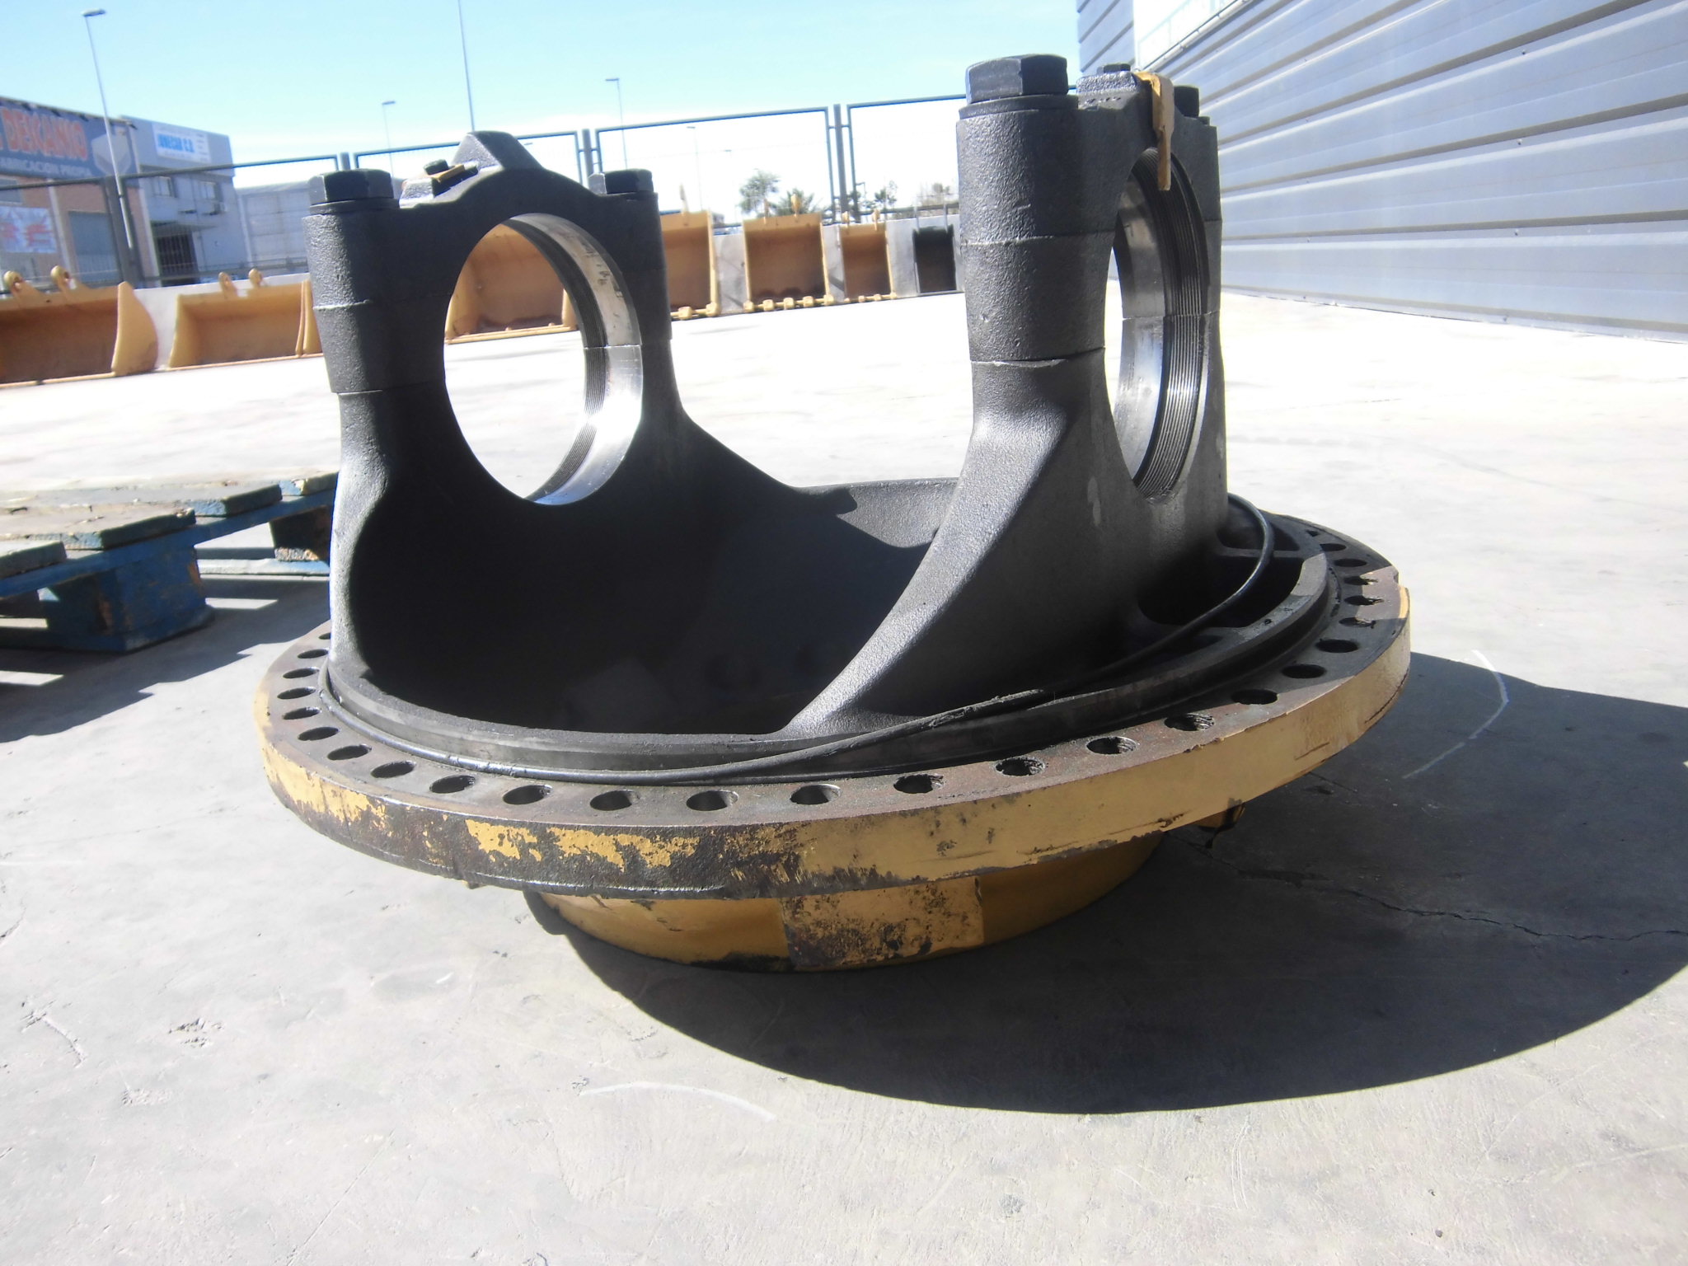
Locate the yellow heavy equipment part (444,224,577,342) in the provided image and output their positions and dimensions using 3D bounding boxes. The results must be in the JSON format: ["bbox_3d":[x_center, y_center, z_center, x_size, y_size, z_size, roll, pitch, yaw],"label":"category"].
[{"bbox_3d":[-3.665,-3.925,13.955,1.430,1.300,0.900,-4,16,3],"label":"yellow heavy equipment part"}]

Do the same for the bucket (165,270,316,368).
[{"bbox_3d":[-6.642,-3.504,13.986,1.563,1.000,0.700,-4,16,3],"label":"bucket"}]

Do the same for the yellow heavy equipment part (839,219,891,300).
[{"bbox_3d":[0.231,-4.069,13.752,0.552,0.900,0.680,-4,16,3],"label":"yellow heavy equipment part"}]

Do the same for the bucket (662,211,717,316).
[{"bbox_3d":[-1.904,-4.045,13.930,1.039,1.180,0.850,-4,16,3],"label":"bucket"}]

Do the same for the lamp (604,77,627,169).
[{"bbox_3d":[-11.136,-22.665,64.369,0.780,10.000,0.280,-5,16,0],"label":"lamp"}]

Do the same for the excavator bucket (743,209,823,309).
[{"bbox_3d":[-0.659,-4.095,13.831,0.913,1.080,0.780,-4,16,3],"label":"excavator bucket"}]

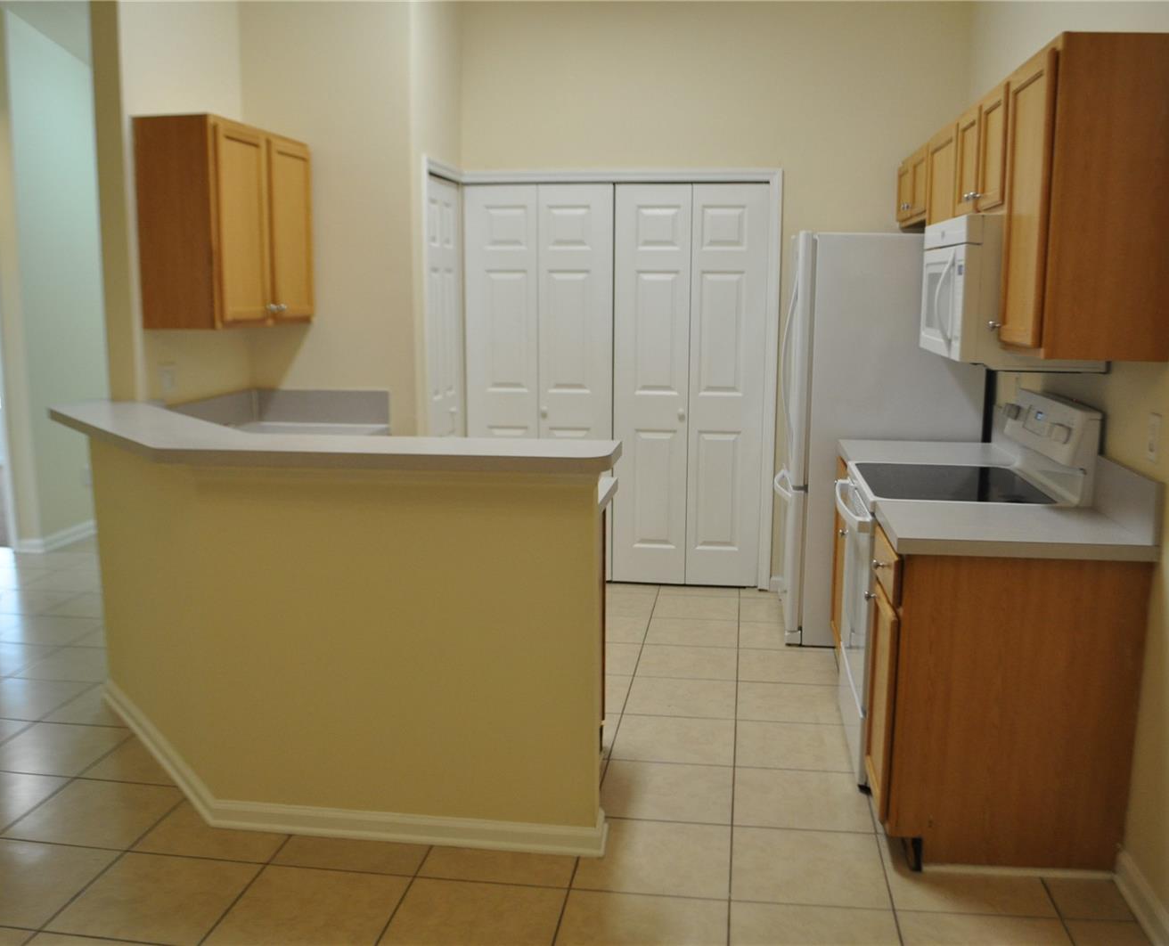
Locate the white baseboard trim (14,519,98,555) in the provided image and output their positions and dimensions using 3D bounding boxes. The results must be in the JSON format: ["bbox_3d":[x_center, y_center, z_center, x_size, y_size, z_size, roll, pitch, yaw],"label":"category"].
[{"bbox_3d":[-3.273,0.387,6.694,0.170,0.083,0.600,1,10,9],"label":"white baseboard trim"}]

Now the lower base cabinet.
[{"bbox_3d":[1.137,0.612,2.976,0.608,0.900,0.400,1,10,9],"label":"lower base cabinet"}]

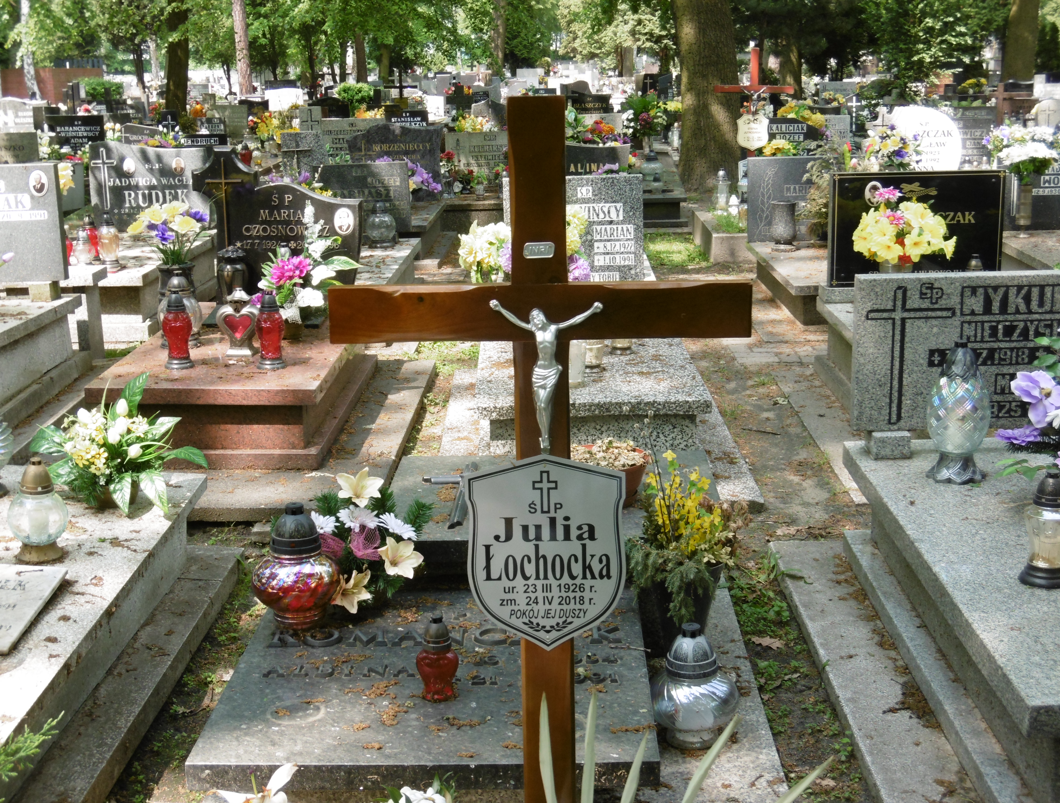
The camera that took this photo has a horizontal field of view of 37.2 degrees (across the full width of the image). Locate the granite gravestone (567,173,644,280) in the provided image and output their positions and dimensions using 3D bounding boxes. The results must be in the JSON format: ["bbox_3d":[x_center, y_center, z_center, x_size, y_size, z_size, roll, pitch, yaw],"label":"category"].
[{"bbox_3d":[0.197,-0.691,7.084,0.637,0.660,0.090,-1,13,1],"label":"granite gravestone"}]

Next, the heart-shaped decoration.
[{"bbox_3d":[-1.118,-0.294,6.068,0.116,0.104,0.050,0,13,1],"label":"heart-shaped decoration"}]

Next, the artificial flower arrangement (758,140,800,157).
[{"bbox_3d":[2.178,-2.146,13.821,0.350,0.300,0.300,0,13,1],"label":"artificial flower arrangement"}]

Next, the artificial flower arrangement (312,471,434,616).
[{"bbox_3d":[-0.355,0.304,3.491,0.282,0.314,0.240,0,13,1],"label":"artificial flower arrangement"}]

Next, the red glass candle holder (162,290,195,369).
[{"bbox_3d":[-1.305,-0.270,5.853,0.115,0.282,0.115,0,13,1],"label":"red glass candle holder"}]

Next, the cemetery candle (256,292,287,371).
[{"bbox_3d":[-0.948,-0.264,5.798,0.114,0.282,0.114,-1,13,1],"label":"cemetery candle"}]

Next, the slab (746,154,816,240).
[{"bbox_3d":[1.955,-1.391,10.845,0.900,0.585,0.090,0,13,1],"label":"slab"}]

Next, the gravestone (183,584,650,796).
[{"bbox_3d":[-0.176,0.554,3.198,0.826,0.049,0.916,0,13,1],"label":"gravestone"}]

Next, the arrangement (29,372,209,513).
[{"bbox_3d":[-1.128,0.108,4.295,0.472,0.359,0.380,-1,13,1],"label":"arrangement"}]

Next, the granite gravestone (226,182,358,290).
[{"bbox_3d":[-1.057,-0.713,7.096,0.591,0.546,0.100,0,13,1],"label":"granite gravestone"}]

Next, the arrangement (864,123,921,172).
[{"bbox_3d":[2.872,-1.939,12.430,0.457,0.498,0.380,-1,13,1],"label":"arrangement"}]

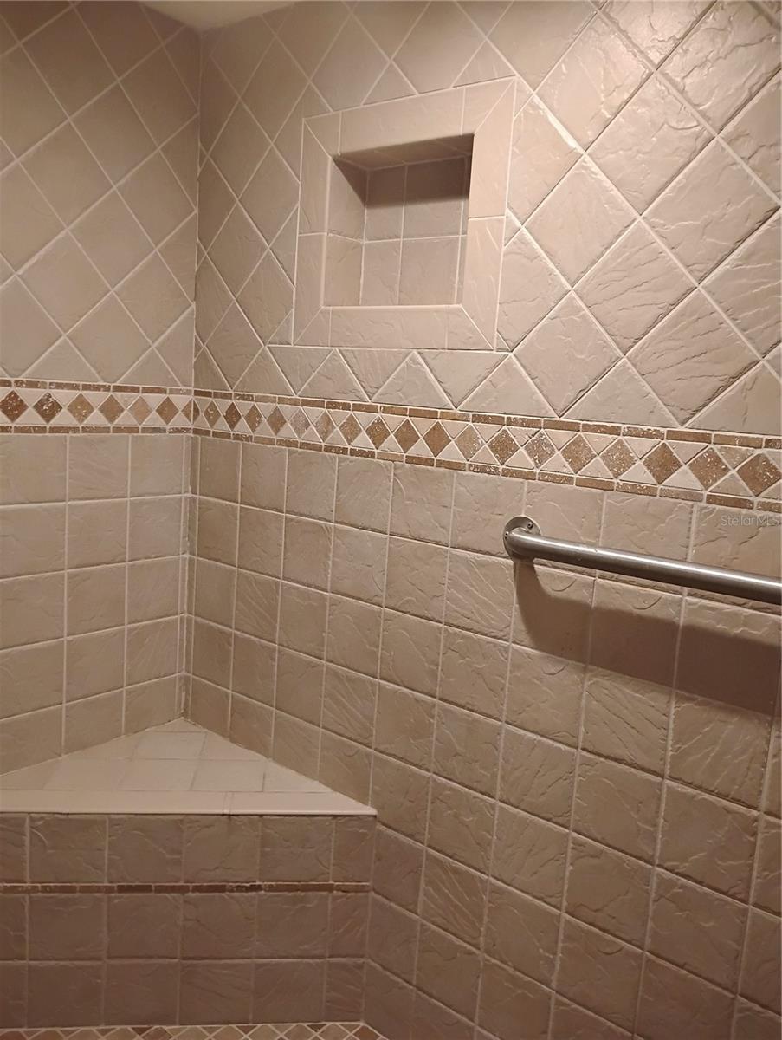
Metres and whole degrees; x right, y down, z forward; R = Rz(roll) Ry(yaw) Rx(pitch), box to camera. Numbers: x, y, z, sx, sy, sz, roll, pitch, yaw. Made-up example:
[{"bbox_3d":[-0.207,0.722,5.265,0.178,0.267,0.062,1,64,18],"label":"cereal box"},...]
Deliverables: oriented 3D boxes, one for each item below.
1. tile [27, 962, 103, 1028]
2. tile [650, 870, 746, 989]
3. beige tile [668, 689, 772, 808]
[{"bbox_3d":[-0.696,1.015,1.804,0.152,0.149,0.010,3,8,-7],"label":"tile"},{"bbox_3d":[0.501,0.676,1.386,0.150,0.150,0.010,11,11,39],"label":"tile"},{"bbox_3d":[0.523,0.365,1.341,0.150,0.150,0.010,11,11,39],"label":"beige tile"}]

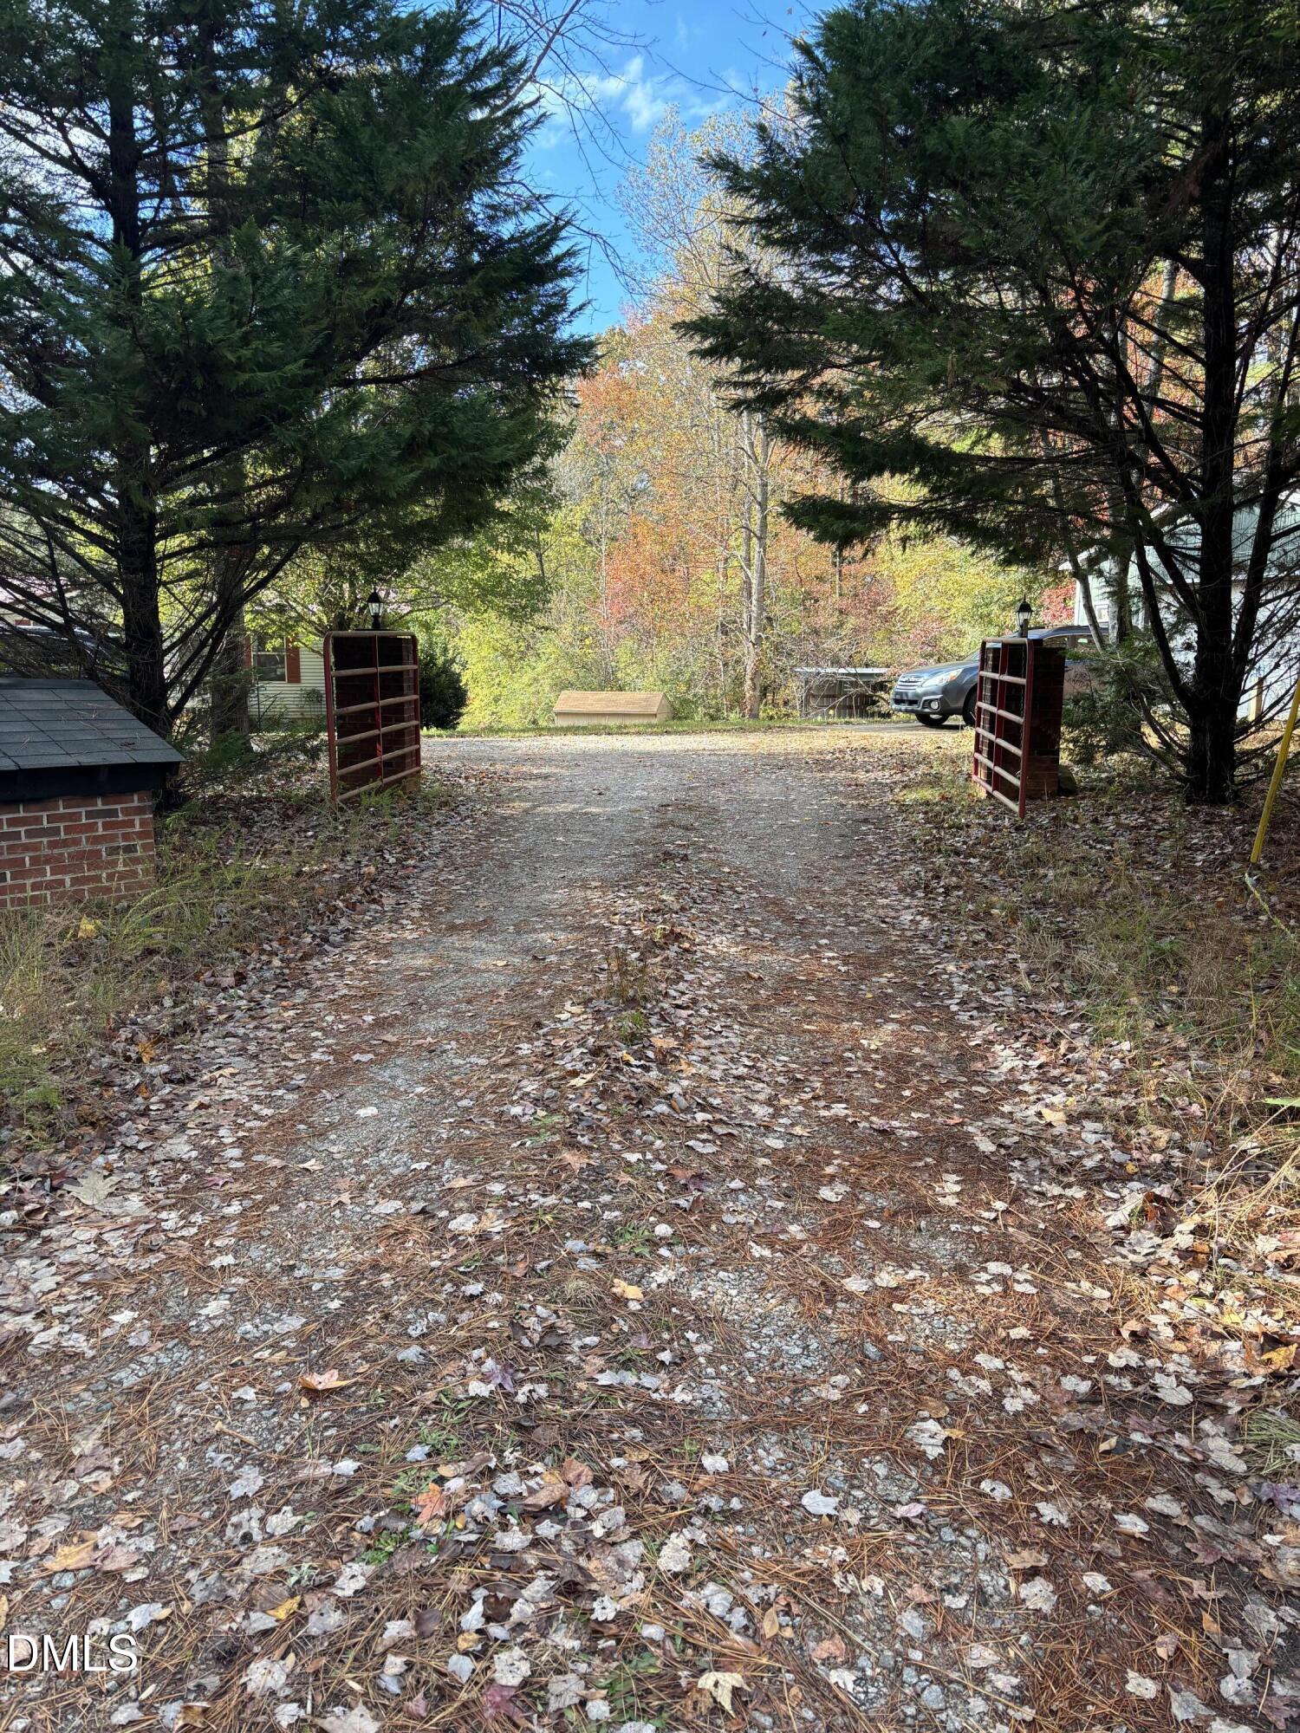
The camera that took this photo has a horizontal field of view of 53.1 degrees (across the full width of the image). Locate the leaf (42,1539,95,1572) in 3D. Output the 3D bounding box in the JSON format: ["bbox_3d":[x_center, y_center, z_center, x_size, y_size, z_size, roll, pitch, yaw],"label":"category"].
[{"bbox_3d":[-0.903,1.074,2.027,0.082,0.017,0.072,0,10,0],"label":"leaf"}]

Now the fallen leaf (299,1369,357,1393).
[{"bbox_3d":[-0.618,0.990,2.494,0.108,0.025,0.075,0,10,0],"label":"fallen leaf"}]

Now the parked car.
[{"bbox_3d":[6.270,-3.065,21.037,4.800,1.660,1.820,-3,10,-16],"label":"parked car"}]

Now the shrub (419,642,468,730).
[{"bbox_3d":[-3.720,-3.032,21.399,1.500,1.500,1.500,0,10,0],"label":"shrub"}]

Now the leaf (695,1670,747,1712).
[{"bbox_3d":[0.098,1.120,1.767,0.068,0.015,0.077,-3,10,-17],"label":"leaf"}]

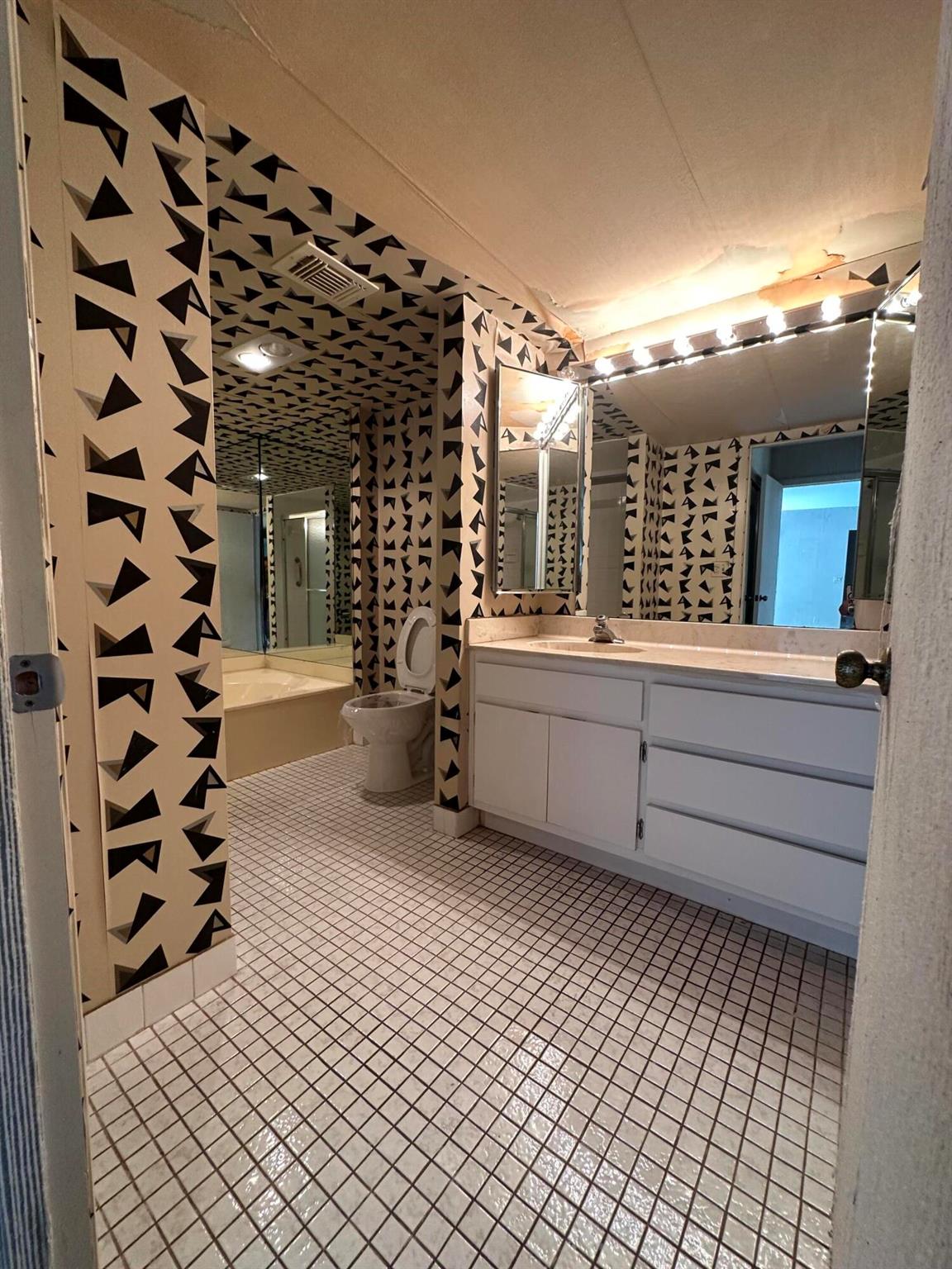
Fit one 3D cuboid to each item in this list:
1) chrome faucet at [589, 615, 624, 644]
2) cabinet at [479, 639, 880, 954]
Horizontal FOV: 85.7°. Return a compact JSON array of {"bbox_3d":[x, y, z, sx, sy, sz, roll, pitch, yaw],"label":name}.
[{"bbox_3d":[0.536,-0.020,2.157,0.157,0.123,0.141,5,7,37],"label":"chrome faucet"},{"bbox_3d":[0.688,0.458,1.878,1.394,0.773,0.553,5,7,37],"label":"cabinet"}]

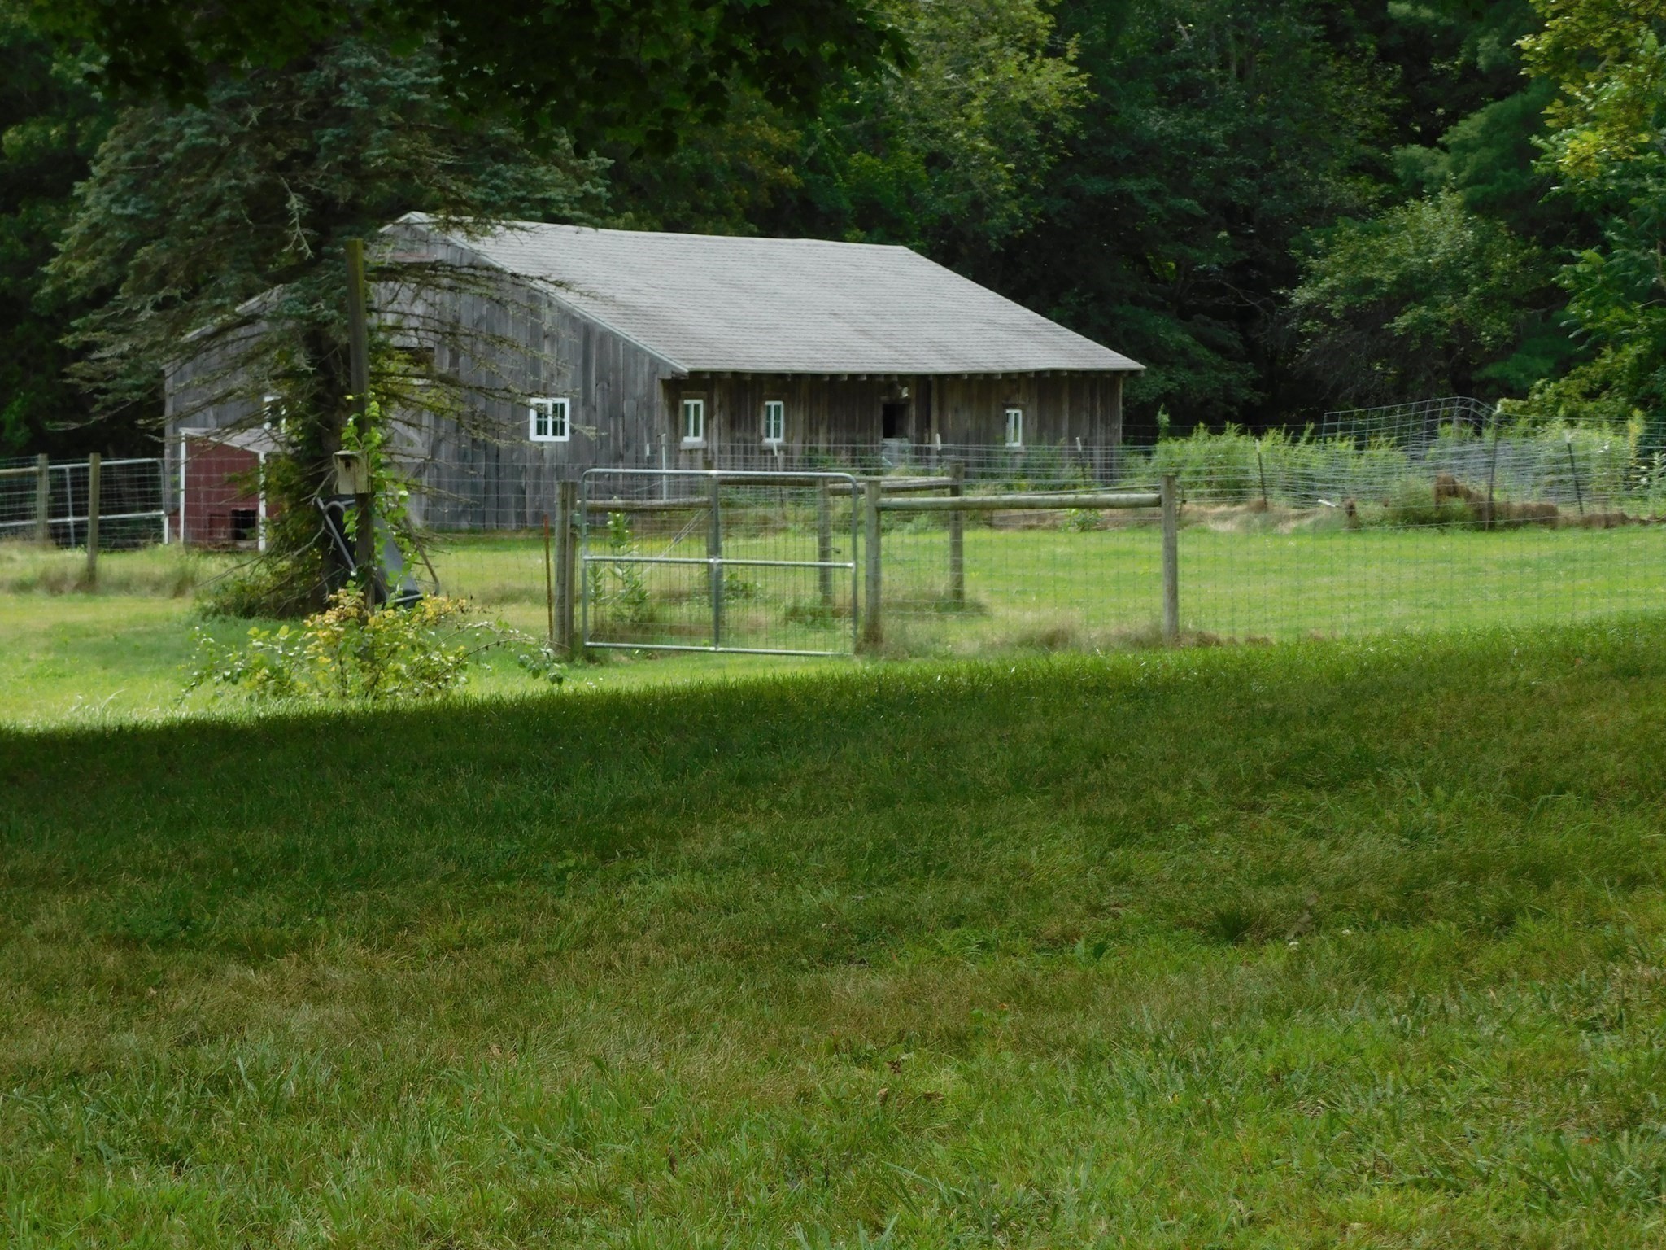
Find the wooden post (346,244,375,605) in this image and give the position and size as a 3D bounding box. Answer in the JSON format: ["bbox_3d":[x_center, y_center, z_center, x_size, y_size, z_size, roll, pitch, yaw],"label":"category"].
[{"bbox_3d":[-3.227,-1.197,38.064,0.095,2.910,0.095,-1,3,26],"label":"wooden post"}]

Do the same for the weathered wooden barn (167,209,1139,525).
[{"bbox_3d":[-2.279,-3.897,84.965,8.550,4.550,15.800,1,3,26],"label":"weathered wooden barn"}]

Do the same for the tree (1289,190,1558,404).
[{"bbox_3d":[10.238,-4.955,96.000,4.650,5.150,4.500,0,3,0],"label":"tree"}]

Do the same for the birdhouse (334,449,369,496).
[{"bbox_3d":[-3.302,-1.043,37.900,0.150,0.295,0.220,2,3,38],"label":"birdhouse"}]

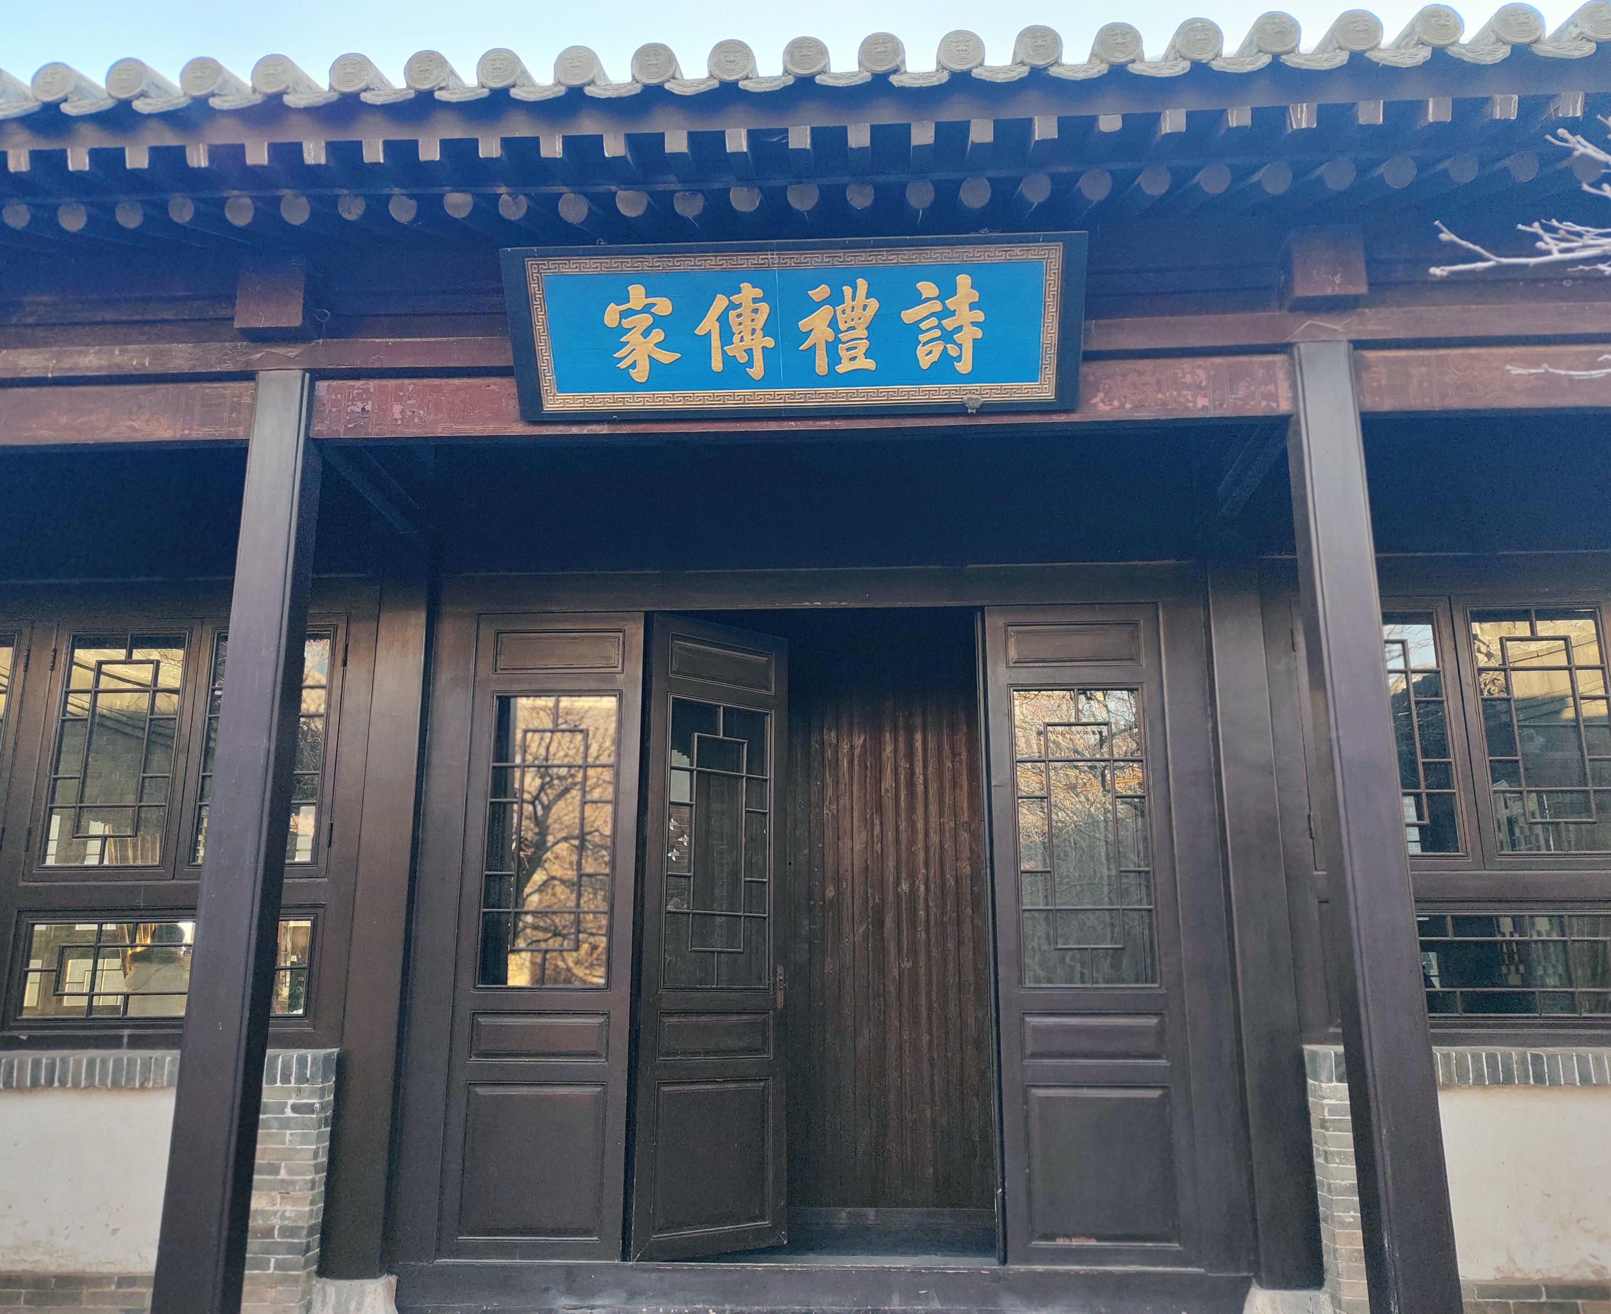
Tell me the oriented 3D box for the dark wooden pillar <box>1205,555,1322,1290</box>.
[{"bbox_3d":[1.819,0.947,5.557,0.227,2.948,0.220,-1,-15,3],"label":"dark wooden pillar"}]

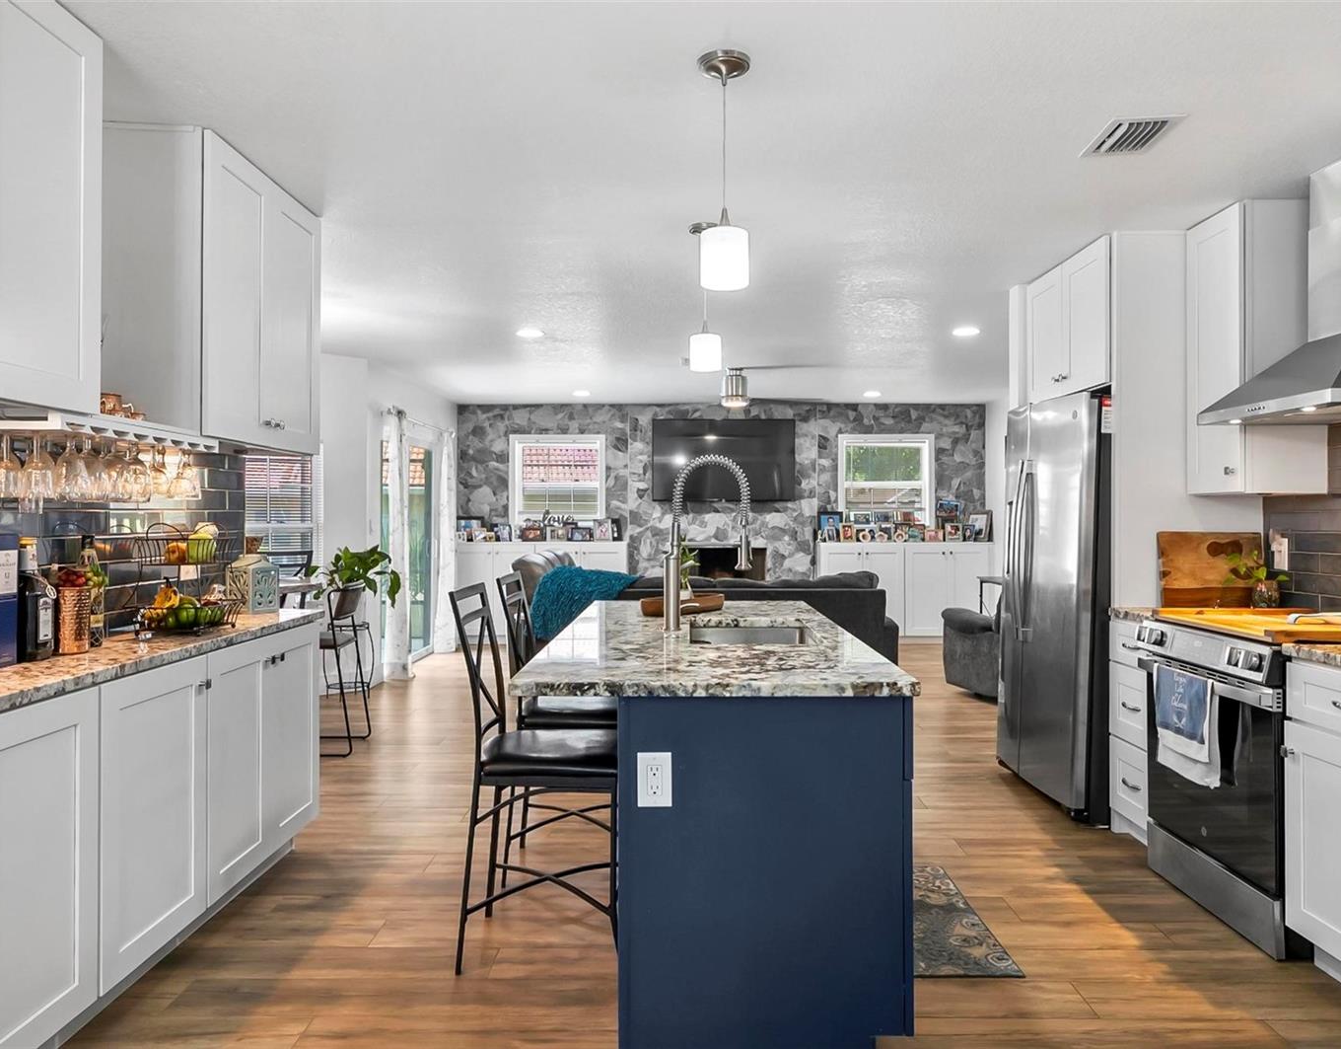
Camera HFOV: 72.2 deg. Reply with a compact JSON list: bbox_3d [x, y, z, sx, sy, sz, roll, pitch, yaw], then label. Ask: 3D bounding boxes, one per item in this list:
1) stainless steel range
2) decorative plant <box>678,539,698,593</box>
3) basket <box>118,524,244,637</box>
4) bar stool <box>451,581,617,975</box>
[{"bbox_3d":[2.050,0.807,3.054,0.690,0.934,0.761,0,0,0],"label":"stainless steel range"},{"bbox_3d":[0.053,0.180,3.551,0.116,0.255,0.120,0,0,1],"label":"decorative plant"},{"bbox_3d":[-1.568,0.164,2.975,0.244,0.365,0.315,0,0,0],"label":"basket"},{"bbox_3d":[-0.376,0.725,2.791,0.513,1.077,0.430,0,0,1],"label":"bar stool"}]

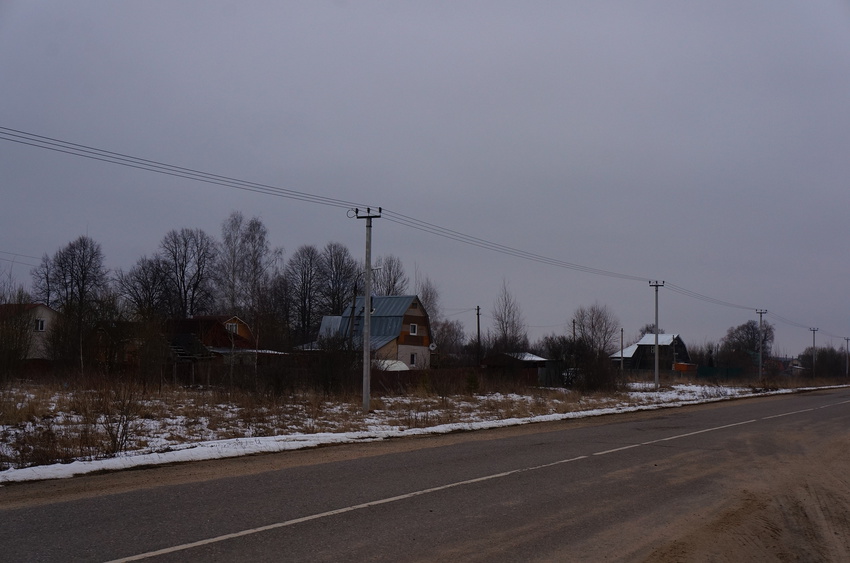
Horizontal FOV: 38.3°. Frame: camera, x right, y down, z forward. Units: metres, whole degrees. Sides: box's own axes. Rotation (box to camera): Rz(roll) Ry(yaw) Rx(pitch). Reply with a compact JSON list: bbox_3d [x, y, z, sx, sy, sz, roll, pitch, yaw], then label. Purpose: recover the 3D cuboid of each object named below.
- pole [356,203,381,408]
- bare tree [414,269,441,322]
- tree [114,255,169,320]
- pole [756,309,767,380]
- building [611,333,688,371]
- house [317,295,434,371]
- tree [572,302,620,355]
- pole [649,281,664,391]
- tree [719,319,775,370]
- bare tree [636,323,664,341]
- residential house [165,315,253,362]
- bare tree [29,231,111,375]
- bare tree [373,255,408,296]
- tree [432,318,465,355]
[{"bbox_3d":[-2.522,1.233,54.030,1.200,9.001,0.320,-1,-4,24],"label":"pole"},{"bbox_3d":[0.265,4.534,129.976,3.200,11.858,3.200,0,-4,0],"label":"bare tree"},{"bbox_3d":[-32.375,3.766,139.585,6.200,13.500,6.000,2,-4,-13],"label":"tree"},{"bbox_3d":[38.941,7.545,141.739,1.200,8.500,0.280,-1,-4,24],"label":"pole"},{"bbox_3d":[38.603,12.527,209.788,7.200,6.900,11.500,4,-5,-42],"label":"building"},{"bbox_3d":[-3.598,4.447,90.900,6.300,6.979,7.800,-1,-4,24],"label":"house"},{"bbox_3d":[18.178,6.412,129.865,5.100,8.381,5.100,0,-4,0],"label":"tree"},{"bbox_3d":[18.308,4.242,96.739,1.200,8.500,0.280,-1,-4,24],"label":"pole"},{"bbox_3d":[72.299,14.879,274.616,12.000,12.500,11.500,0,-4,15],"label":"tree"},{"bbox_3d":[43.195,12.682,234.691,6.200,9.656,6.200,0,-4,0],"label":"bare tree"},{"bbox_3d":[-17.049,5.494,97.840,5.300,5.559,6.000,-1,-4,24],"label":"residential house"},{"bbox_3d":[-40.150,2.553,137.523,8.200,15.500,7.600,2,-4,-16],"label":"bare tree"},{"bbox_3d":[-4.327,4.080,149.545,5.200,14.800,5.200,1,-4,0],"label":"bare tree"},{"bbox_3d":[2.384,7.197,129.807,4.000,6.555,4.000,0,-4,0],"label":"tree"}]

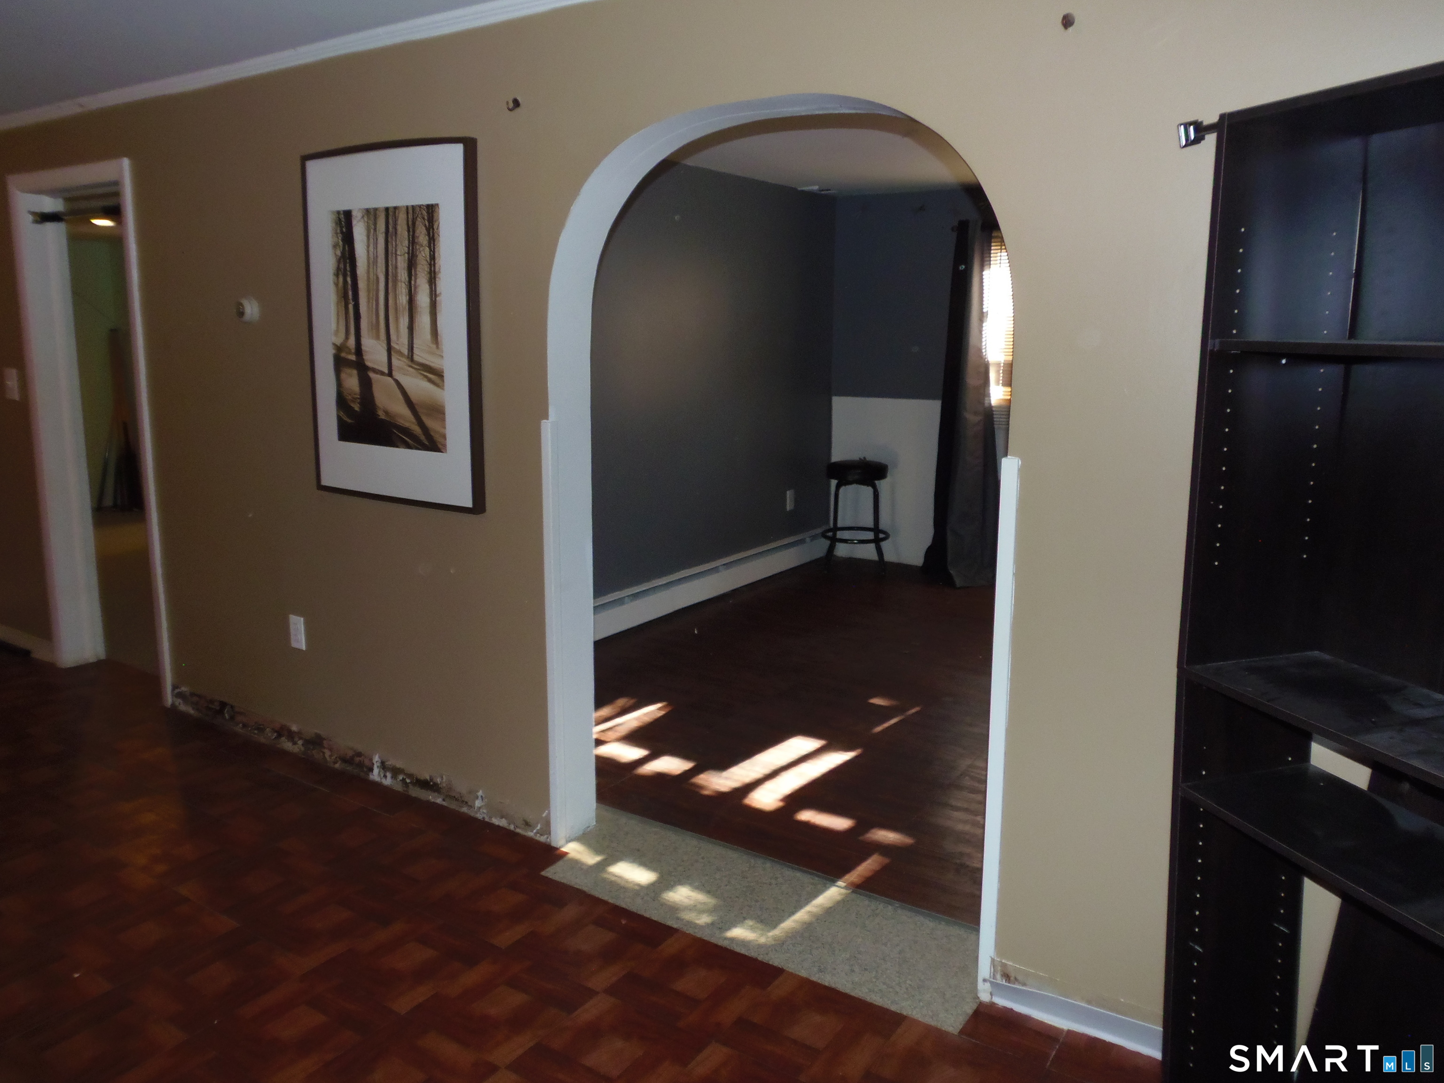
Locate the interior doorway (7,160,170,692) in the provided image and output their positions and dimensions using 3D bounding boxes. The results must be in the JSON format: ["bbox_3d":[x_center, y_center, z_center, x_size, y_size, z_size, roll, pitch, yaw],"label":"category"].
[{"bbox_3d":[-2.538,-0.428,4.142,0.919,2.103,0.166,8,12,31],"label":"interior doorway"}]

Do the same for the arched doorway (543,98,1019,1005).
[{"bbox_3d":[0.102,-0.021,2.526,1.304,2.009,0.171,8,12,31],"label":"arched doorway"}]

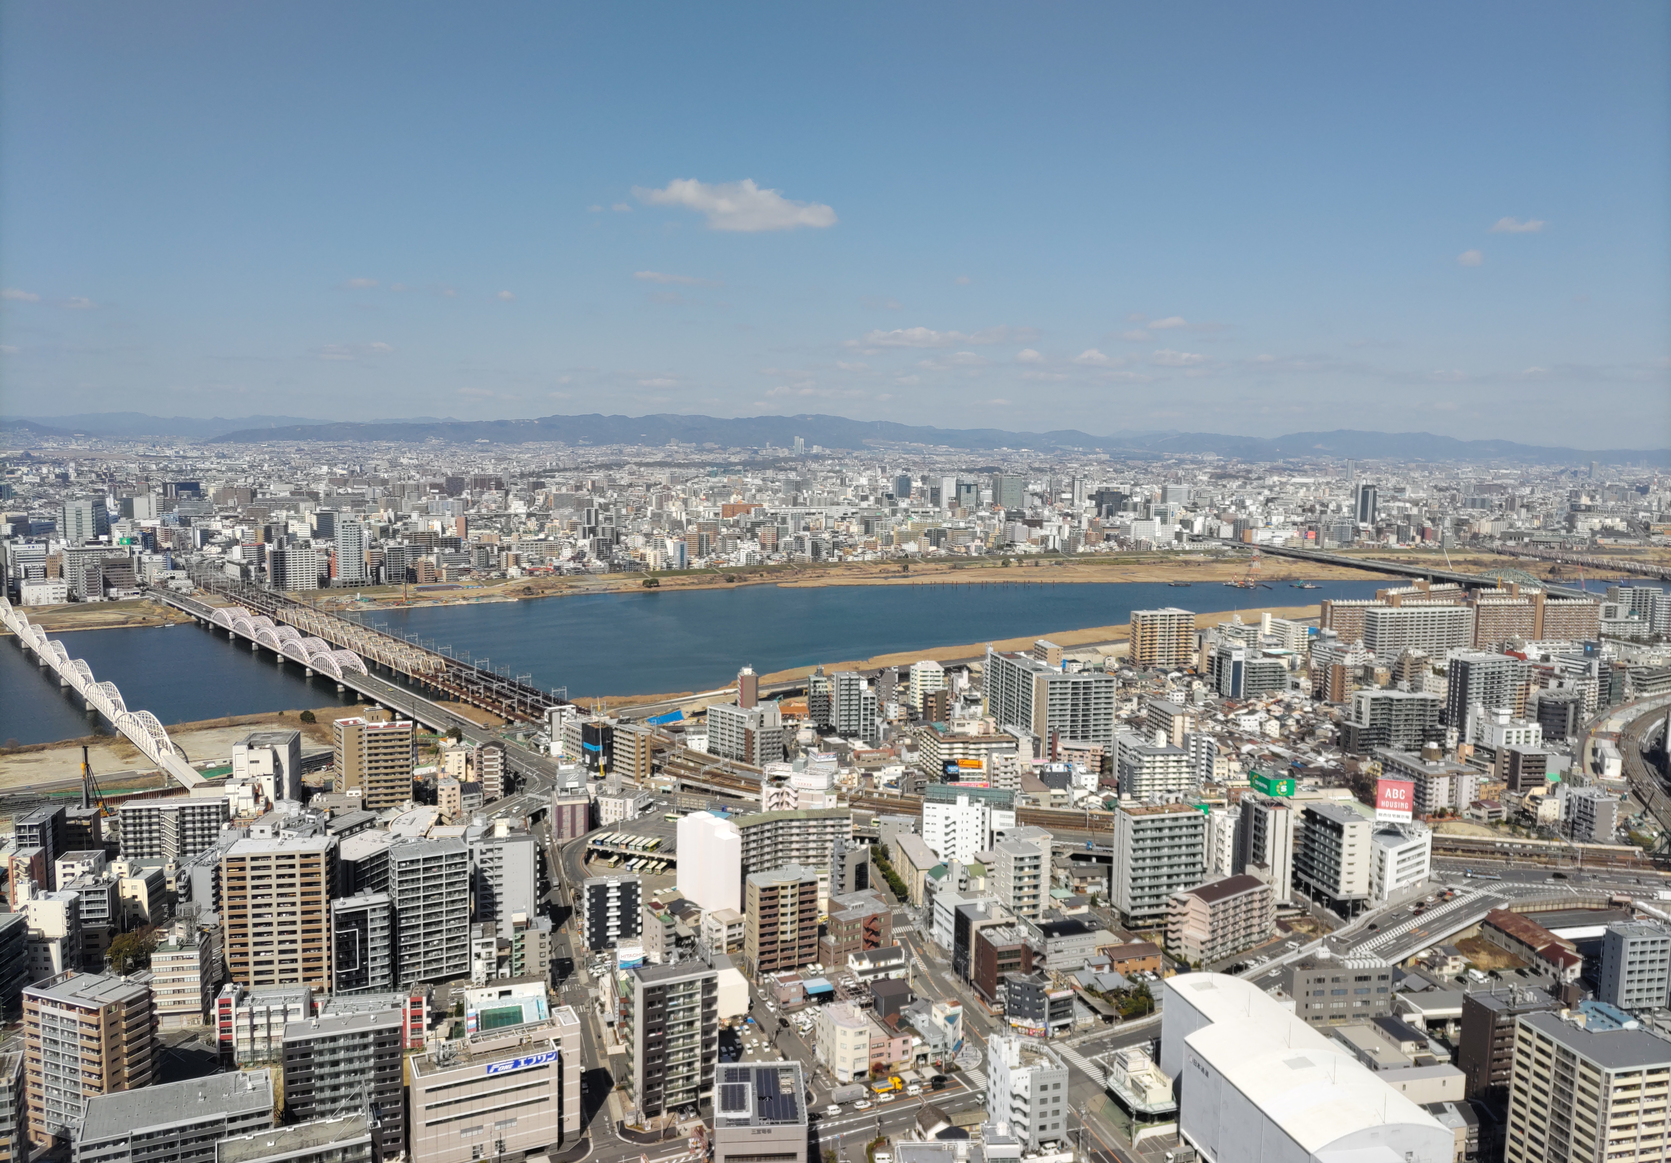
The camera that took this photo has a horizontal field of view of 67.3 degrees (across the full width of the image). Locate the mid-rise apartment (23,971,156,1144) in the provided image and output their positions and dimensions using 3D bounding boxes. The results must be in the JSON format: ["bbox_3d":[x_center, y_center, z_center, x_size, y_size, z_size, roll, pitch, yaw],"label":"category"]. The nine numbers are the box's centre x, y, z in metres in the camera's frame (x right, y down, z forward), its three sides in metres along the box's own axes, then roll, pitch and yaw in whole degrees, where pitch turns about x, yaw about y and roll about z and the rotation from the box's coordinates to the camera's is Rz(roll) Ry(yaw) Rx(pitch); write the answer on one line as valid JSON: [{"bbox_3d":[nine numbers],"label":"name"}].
[{"bbox_3d":[-178.140,115.630,300.630,25.900,37.400,13.600,3,7,21],"label":"mid-rise apartment"}]

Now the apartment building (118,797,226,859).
[{"bbox_3d":[-256.780,98.750,489.540,36.400,26.500,10.500,0,6,-12],"label":"apartment building"}]

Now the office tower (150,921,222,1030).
[{"bbox_3d":[-189.080,114.600,364.550,12.500,25.000,13.800,0,6,-14],"label":"office tower"}]

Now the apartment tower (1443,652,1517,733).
[{"bbox_3d":[375.490,67.560,729.750,33.250,45.140,14.820,-1,7,-16],"label":"apartment tower"}]

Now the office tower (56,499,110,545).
[{"bbox_3d":[-996.810,-69.410,1662.760,41.000,75.000,46.000,0,6,-12],"label":"office tower"}]

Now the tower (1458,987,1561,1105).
[{"bbox_3d":[175.030,120.360,324.460,21.730,27.000,10.350,0,6,-12],"label":"tower"}]

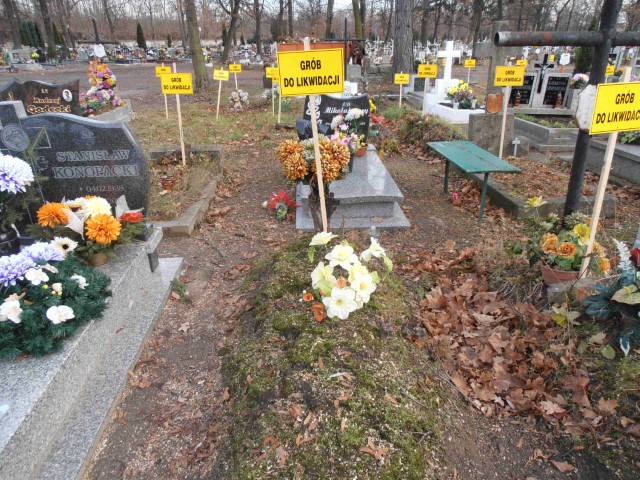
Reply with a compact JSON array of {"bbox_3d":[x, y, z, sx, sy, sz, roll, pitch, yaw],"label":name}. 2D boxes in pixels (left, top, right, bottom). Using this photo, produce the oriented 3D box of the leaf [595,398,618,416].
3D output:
[{"bbox_3d":[1.283,0.748,1.980,0.085,0.025,0.085,-1,24,-3],"label":"leaf"}]

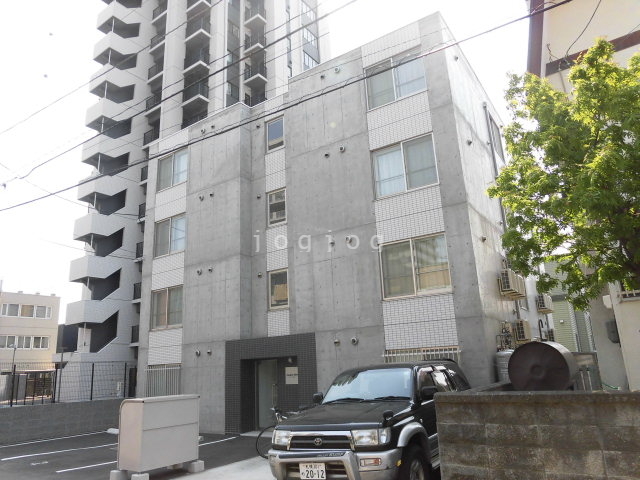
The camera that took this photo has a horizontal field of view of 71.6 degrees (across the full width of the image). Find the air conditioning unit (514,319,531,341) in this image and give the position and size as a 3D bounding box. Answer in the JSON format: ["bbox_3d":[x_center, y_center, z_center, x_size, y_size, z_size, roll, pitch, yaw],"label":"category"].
[{"bbox_3d":[5.353,2.376,11.717,0.240,0.540,0.800,-12,-18,32],"label":"air conditioning unit"}]

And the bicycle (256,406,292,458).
[{"bbox_3d":[-0.479,3.981,9.236,1.680,1.020,0.570,2,-15,-16],"label":"bicycle"}]

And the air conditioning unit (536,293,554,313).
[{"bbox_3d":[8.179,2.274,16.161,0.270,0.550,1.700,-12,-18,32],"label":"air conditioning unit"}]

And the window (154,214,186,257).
[{"bbox_3d":[-5.274,-0.112,15.680,1.690,1.360,0.120,-12,-18,32],"label":"window"}]

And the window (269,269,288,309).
[{"bbox_3d":[-1.196,1.466,13.159,0.780,1.160,0.120,-12,-18,32],"label":"window"}]

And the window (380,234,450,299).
[{"bbox_3d":[2.198,0.646,10.306,1.680,1.360,0.110,-12,-17,32],"label":"window"}]

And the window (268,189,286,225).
[{"bbox_3d":[-1.316,-0.973,13.808,0.780,1.160,0.120,-12,-18,32],"label":"window"}]

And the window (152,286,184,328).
[{"bbox_3d":[-5.152,2.308,15.034,1.690,1.360,0.120,-12,-18,32],"label":"window"}]

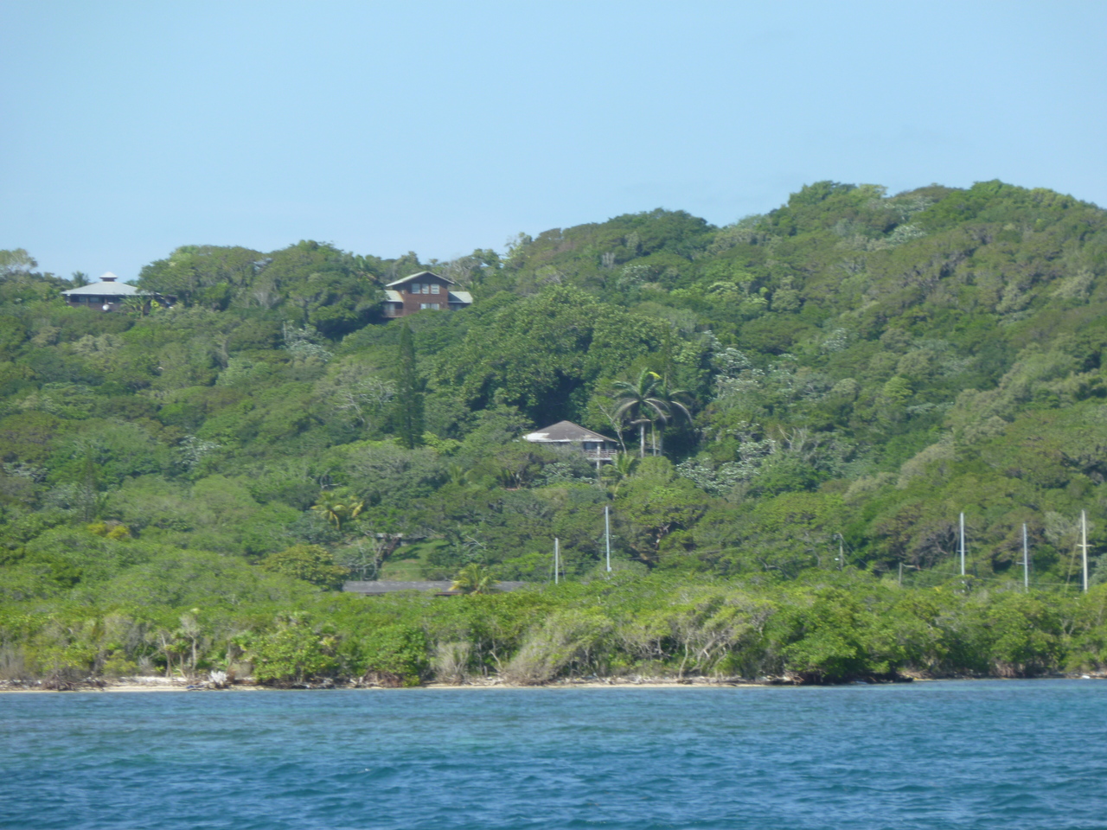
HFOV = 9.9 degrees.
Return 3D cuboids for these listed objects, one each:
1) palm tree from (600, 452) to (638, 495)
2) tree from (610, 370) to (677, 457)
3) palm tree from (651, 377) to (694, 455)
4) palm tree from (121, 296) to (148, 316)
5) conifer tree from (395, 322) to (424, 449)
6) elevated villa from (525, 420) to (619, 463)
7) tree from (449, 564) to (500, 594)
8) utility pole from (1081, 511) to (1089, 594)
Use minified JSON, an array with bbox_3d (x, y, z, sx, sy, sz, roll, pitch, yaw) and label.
[{"bbox_3d":[8.455,7.781,814.885,5.000,6.200,5.000,0,-2,0],"label":"palm tree"},{"bbox_3d":[11.735,0.281,834.774,8.800,12.200,8.600,0,-2,0],"label":"tree"},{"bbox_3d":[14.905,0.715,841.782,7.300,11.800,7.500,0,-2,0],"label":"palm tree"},{"bbox_3d":[-59.275,-15.100,904.932,3.800,3.700,3.600,0,-2,0],"label":"palm tree"},{"bbox_3d":[-19.066,-3.462,849.671,4.100,17.800,4.100,0,-2,0],"label":"conifer tree"},{"bbox_3d":[2.443,3.779,831.887,10.800,6.100,10.400,-1,-2,10],"label":"elevated villa"},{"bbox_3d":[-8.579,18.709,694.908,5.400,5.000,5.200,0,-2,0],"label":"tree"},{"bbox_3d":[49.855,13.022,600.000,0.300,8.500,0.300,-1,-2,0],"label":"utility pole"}]

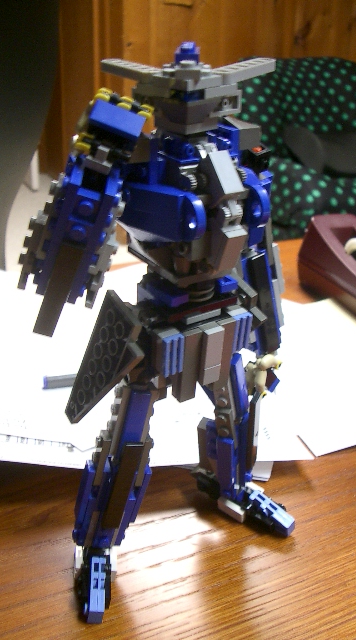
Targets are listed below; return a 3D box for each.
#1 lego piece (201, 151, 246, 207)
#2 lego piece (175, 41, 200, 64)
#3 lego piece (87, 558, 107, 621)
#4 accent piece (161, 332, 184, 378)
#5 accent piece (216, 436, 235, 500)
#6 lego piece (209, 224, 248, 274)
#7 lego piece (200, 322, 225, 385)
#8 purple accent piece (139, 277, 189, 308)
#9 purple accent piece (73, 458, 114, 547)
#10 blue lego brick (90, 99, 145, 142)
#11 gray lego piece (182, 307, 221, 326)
[{"bbox_3d":[0.015,-0.050,0.227,0.008,0.016,0.008,-14,-12,-29],"label":"lego piece"},{"bbox_3d":[0.004,-0.092,0.224,0.008,0.005,0.008,2,38,6],"label":"lego piece"},{"bbox_3d":[-0.034,0.114,0.273,0.006,0.008,0.025,7,34,-9],"label":"lego piece"},{"bbox_3d":[-0.002,0.014,0.245,0.008,0.016,0.003,-17,38,-29],"label":"accent piece"},{"bbox_3d":[0.023,0.071,0.312,0.008,0.032,0.003,5,23,21],"label":"accent piece"},{"bbox_3d":[0.019,-0.027,0.241,0.008,0.016,0.006,-14,51,-27],"label":"lego piece"},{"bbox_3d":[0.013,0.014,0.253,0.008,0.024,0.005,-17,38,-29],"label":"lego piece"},{"bbox_3d":[-0.005,-0.012,0.249,0.009,0.004,0.022,-17,38,-29],"label":"purple accent piece"},{"bbox_3d":[-0.037,0.081,0.287,0.009,0.042,0.009,7,27,-19],"label":"purple accent piece"},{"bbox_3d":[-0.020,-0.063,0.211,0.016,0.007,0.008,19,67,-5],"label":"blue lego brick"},{"bbox_3d":[0.009,-0.002,0.252,0.016,0.003,0.006,-17,38,-29],"label":"gray lego piece"}]

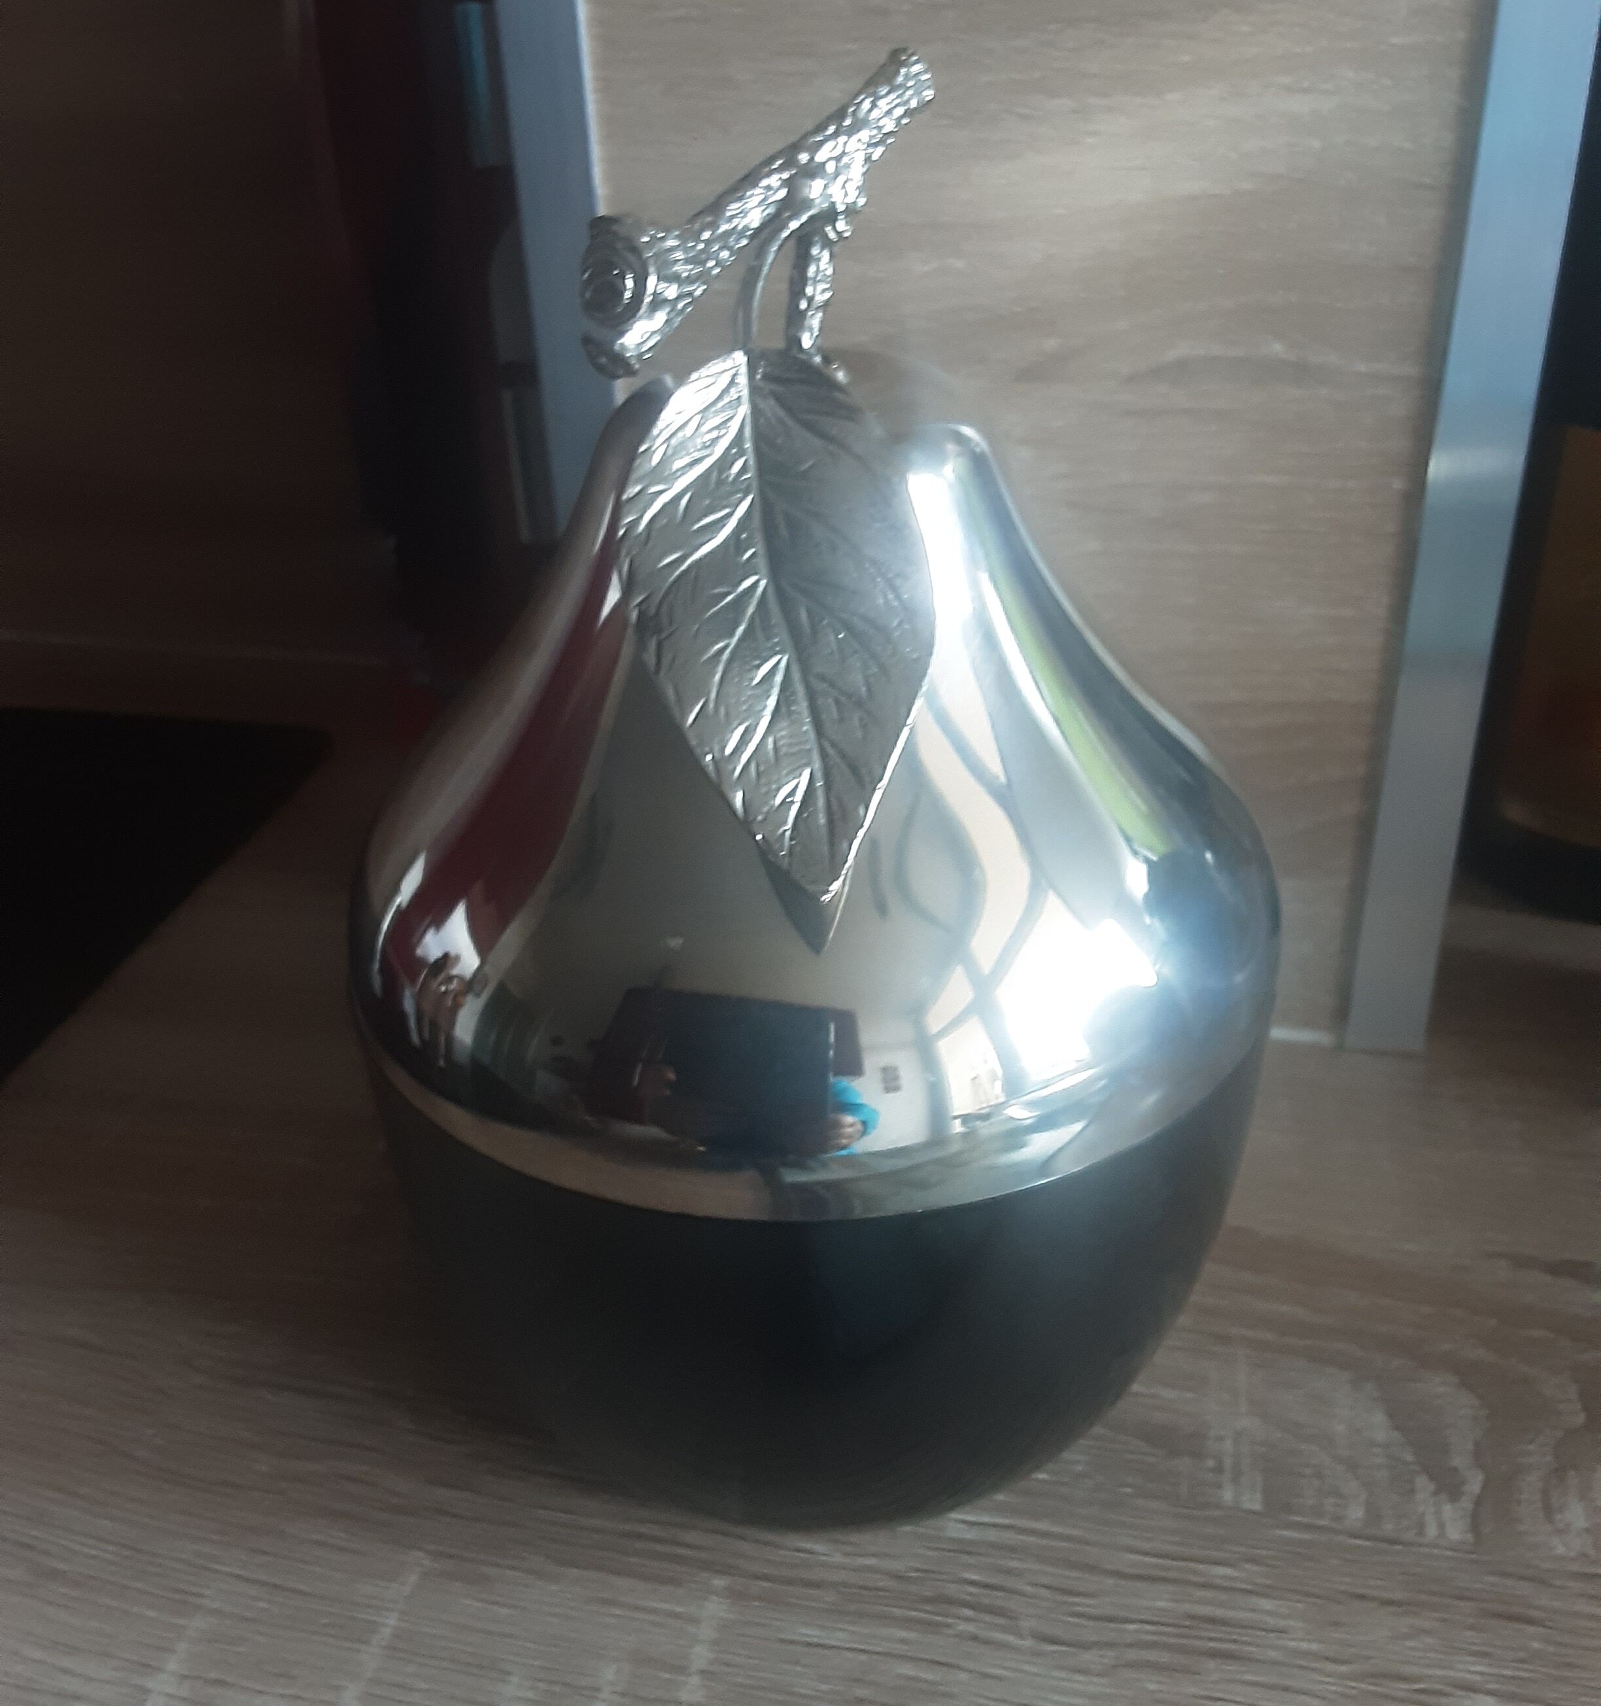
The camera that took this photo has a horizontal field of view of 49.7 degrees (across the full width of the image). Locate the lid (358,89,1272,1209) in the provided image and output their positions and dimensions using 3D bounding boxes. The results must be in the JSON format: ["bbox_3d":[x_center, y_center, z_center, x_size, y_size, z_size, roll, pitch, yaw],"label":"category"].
[{"bbox_3d":[-0.001,-0.047,0.262,0.154,0.134,0.154,0,30,5],"label":"lid"}]

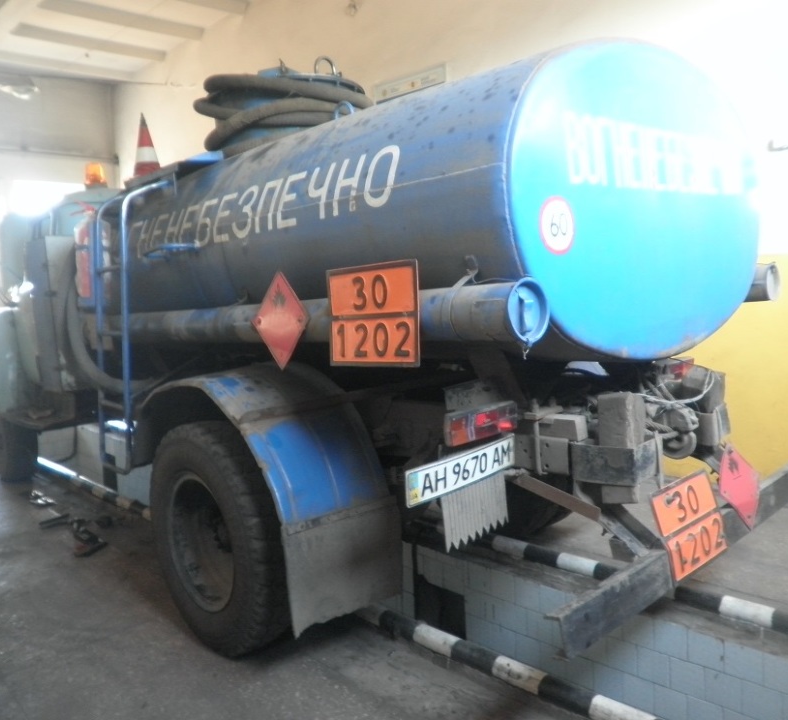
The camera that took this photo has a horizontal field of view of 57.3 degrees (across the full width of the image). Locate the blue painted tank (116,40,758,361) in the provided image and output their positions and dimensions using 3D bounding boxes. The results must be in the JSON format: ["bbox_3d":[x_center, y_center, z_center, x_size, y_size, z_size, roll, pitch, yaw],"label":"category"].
[{"bbox_3d":[0.029,-0.582,3.434,1.687,1.083,2.720,-7,7,-42],"label":"blue painted tank"}]

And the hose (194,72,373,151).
[{"bbox_3d":[-0.590,-1.268,3.989,0.930,0.420,0.930,-3,5,0],"label":"hose"}]

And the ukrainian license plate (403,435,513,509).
[{"bbox_3d":[0.232,0.354,2.363,0.525,0.117,0.018,-12,12,-42],"label":"ukrainian license plate"}]

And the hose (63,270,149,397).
[{"bbox_3d":[-1.645,-0.200,4.154,0.170,0.780,1.120,-7,7,-42],"label":"hose"}]

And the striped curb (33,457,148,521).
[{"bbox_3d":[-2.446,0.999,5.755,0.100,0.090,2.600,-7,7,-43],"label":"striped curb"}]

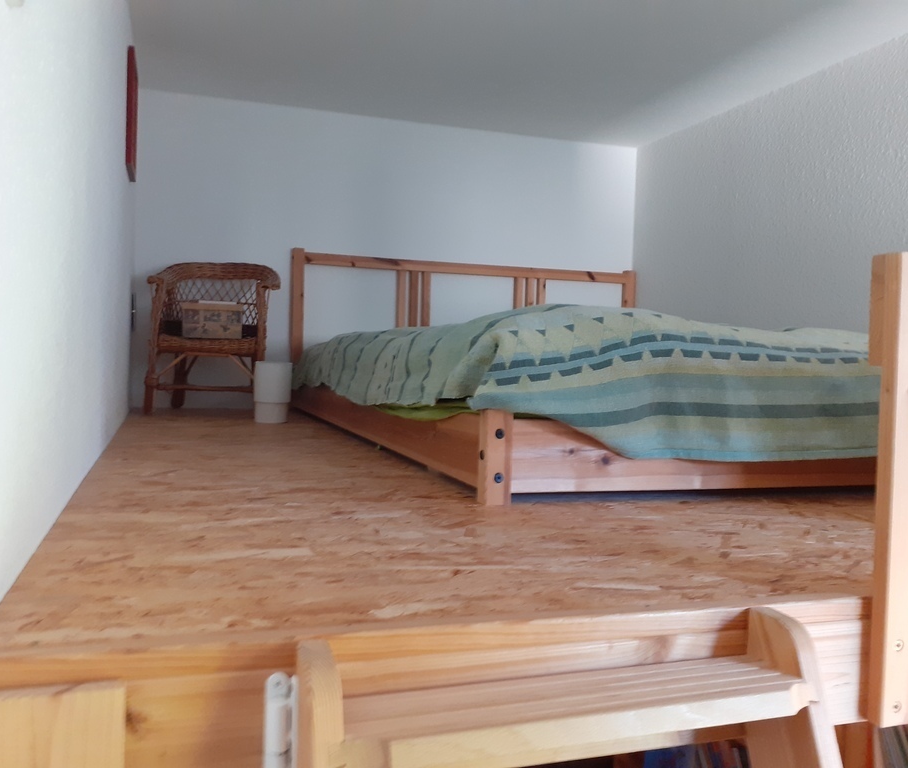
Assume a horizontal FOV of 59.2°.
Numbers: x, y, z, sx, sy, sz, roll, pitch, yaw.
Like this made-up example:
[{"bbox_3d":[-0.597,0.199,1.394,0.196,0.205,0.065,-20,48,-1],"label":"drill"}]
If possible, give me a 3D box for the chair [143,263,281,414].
[{"bbox_3d":[-0.837,-0.166,2.776,0.435,0.520,0.370,1,2,-15],"label":"chair"}]

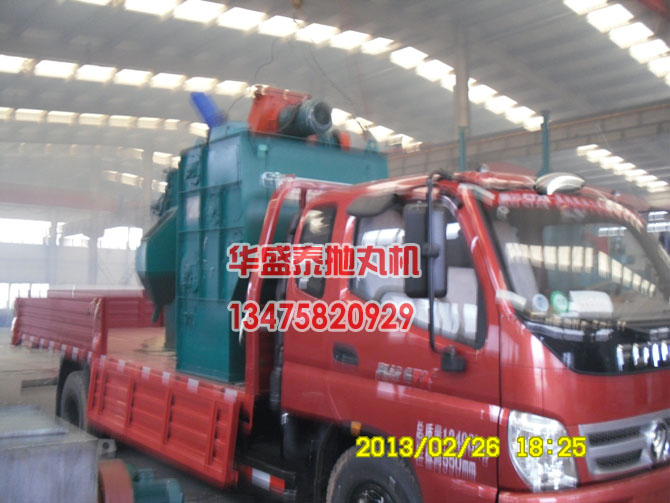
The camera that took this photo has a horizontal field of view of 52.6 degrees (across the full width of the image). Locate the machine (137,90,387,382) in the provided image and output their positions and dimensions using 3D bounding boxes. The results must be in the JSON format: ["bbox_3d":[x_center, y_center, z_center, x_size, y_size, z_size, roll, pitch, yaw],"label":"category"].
[{"bbox_3d":[-0.722,-0.117,5.750,1.340,2.120,2.100,2,-3,-38],"label":"machine"}]

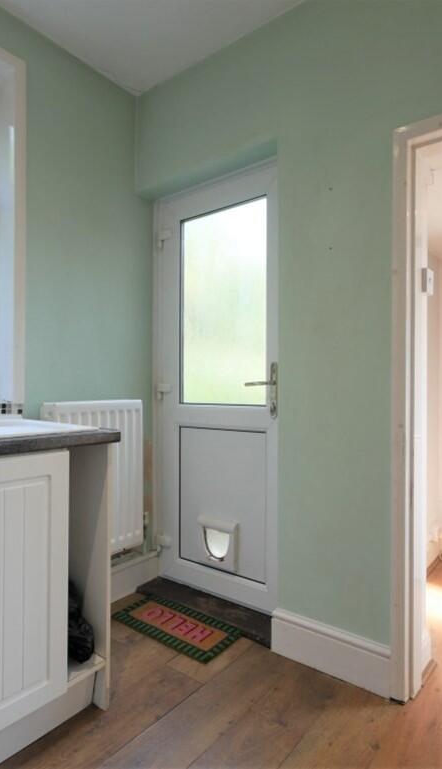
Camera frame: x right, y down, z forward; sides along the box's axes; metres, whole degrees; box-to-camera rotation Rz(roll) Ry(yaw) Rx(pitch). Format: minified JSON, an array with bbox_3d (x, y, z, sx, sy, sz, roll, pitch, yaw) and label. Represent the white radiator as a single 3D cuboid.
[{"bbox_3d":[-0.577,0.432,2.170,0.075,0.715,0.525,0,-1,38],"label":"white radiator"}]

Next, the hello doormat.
[{"bbox_3d":[-0.202,1.047,2.063,0.554,0.016,0.241,0,-1,37],"label":"hello doormat"}]

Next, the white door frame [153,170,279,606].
[{"bbox_3d":[-0.008,0.008,2.257,0.870,1.990,0.075,0,-1,38],"label":"white door frame"}]

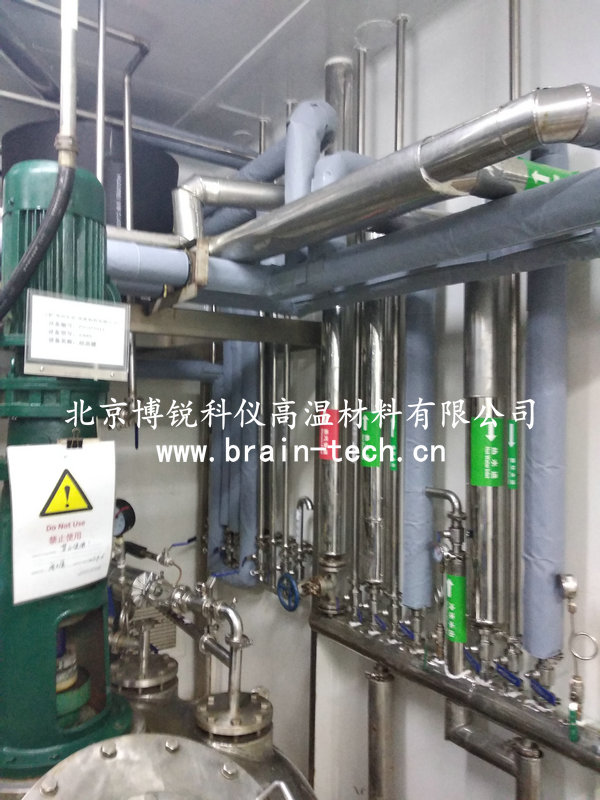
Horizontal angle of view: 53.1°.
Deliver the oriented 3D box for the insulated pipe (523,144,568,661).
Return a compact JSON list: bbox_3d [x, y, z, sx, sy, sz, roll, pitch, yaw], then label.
[{"bbox_3d":[0.624,0.000,1.530,0.095,1.300,0.095,1,0,-35],"label":"insulated pipe"}]

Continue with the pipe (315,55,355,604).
[{"bbox_3d":[0.137,-0.235,2.240,0.110,2.060,0.110,1,0,-35],"label":"pipe"}]

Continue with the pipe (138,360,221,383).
[{"bbox_3d":[-0.662,-0.156,3.250,0.530,0.108,0.108,2,-3,-36],"label":"pipe"}]

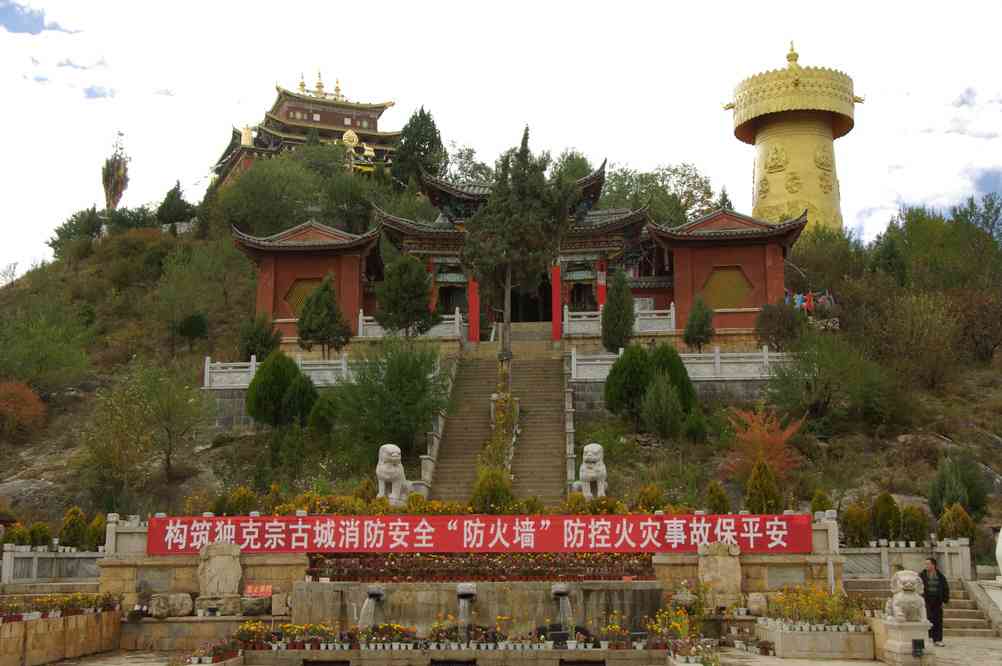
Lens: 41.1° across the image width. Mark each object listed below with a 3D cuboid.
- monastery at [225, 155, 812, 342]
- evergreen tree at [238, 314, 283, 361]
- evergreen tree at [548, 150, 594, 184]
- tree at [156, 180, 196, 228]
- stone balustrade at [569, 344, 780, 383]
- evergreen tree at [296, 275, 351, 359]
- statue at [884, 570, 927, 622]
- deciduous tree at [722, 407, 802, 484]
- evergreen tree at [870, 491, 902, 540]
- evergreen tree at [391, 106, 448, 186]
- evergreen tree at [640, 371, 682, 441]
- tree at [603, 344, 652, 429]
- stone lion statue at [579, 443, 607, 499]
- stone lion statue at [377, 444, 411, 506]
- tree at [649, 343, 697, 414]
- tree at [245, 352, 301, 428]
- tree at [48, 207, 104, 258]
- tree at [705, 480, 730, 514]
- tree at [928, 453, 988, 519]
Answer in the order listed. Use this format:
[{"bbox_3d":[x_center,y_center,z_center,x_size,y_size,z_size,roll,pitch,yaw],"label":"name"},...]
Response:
[{"bbox_3d":[0.807,-3.038,51.000,20.700,7.300,8.000,-1,-10,6],"label":"monastery"},{"bbox_3d":[-8.073,0.319,44.800,1.477,1.905,1.477,1,-10,-10],"label":"evergreen tree"},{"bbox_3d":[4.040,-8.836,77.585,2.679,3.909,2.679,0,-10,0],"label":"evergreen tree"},{"bbox_3d":[-26.323,-10.262,108.271,3.115,4.182,3.115,0,-10,0],"label":"tree"},{"bbox_3d":[5.686,0.983,43.000,7.000,1.150,0.300,-1,-10,3],"label":"stone balustrade"},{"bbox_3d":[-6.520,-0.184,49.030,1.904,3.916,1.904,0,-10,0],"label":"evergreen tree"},{"bbox_3d":[6.320,4.107,20.804,0.600,0.810,0.680,-1,-10,5],"label":"statue"},{"bbox_3d":[7.347,3.189,37.500,2.250,2.250,2.100,-1,-10,3],"label":"deciduous tree"},{"bbox_3d":[9.573,4.691,33.318,0.774,1.410,0.735,0,-10,0],"label":"evergreen tree"},{"bbox_3d":[-5.496,-12.104,90.000,3.911,6.583,3.911,0,-10,-3],"label":"evergreen tree"},{"bbox_3d":[4.709,2.134,39.364,1.239,1.956,1.177,0,-10,0],"label":"evergreen tree"},{"bbox_3d":[4.173,1.781,44.025,1.649,2.825,1.649,0,-10,0],"label":"tree"},{"bbox_3d":[2.549,3.858,37.179,0.780,1.600,1.050,-1,-10,4],"label":"stone lion statue"},{"bbox_3d":[-2.795,3.731,34.700,0.900,1.680,1.100,-1,-10,6],"label":"stone lion statue"},{"bbox_3d":[5.142,1.436,40.495,1.578,2.325,1.499,0,-10,0],"label":"tree"},{"bbox_3d":[-7.674,1.910,45.123,1.785,2.656,1.785,0,-10,0],"label":"tree"},{"bbox_3d":[-25.444,-6.024,80.000,3.400,3.300,3.200,-1,-10,3],"label":"tree"},{"bbox_3d":[5.110,4.024,31.500,0.680,1.120,0.680,-1,-10,3],"label":"tree"},{"bbox_3d":[11.483,3.978,33.500,1.506,1.847,1.506,-4,-10,19],"label":"tree"}]

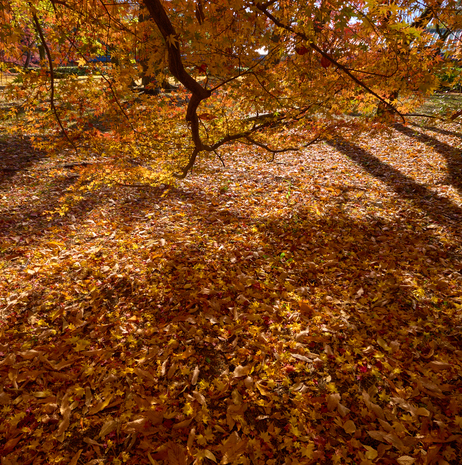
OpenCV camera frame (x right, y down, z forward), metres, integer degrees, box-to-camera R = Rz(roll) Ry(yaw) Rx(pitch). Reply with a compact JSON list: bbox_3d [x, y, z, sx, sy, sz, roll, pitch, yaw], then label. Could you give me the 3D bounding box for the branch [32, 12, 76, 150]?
[{"bbox_3d":[-1.074,-0.914,2.350,0.180,0.800,0.220,-10,26,-21],"label":"branch"}]

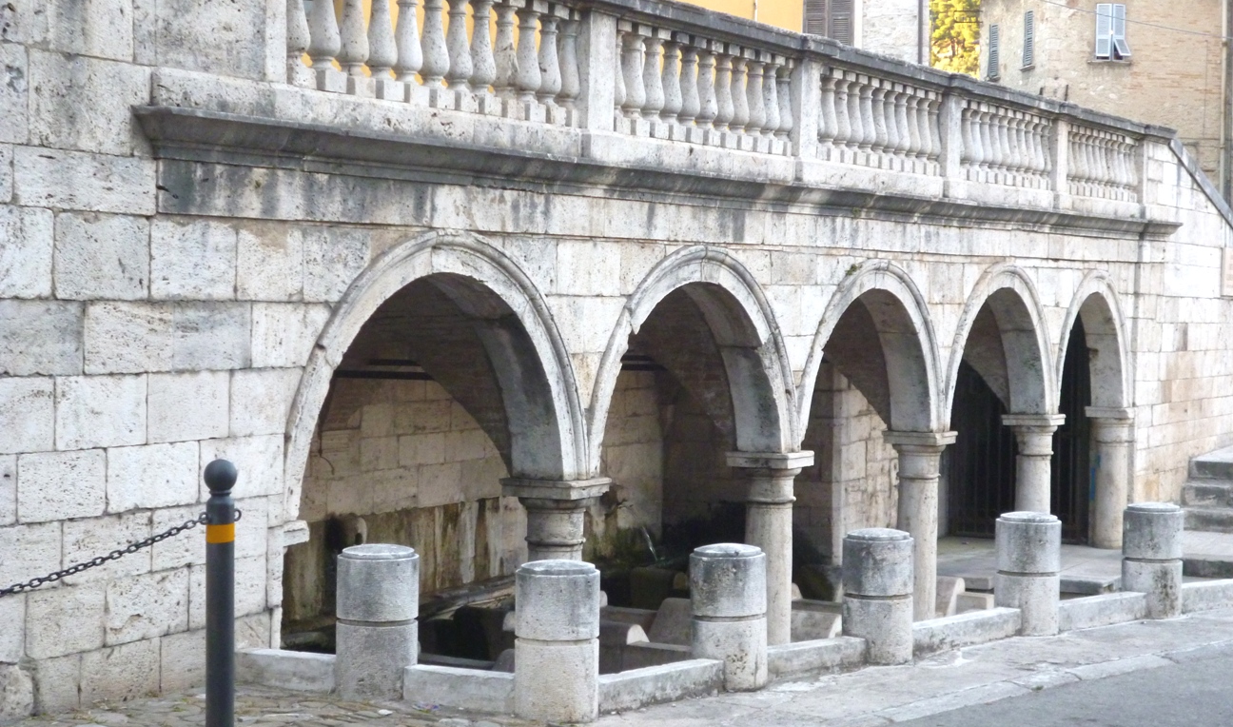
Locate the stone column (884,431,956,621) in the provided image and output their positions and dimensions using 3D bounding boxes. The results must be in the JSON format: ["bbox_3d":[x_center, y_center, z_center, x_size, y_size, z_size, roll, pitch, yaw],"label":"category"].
[{"bbox_3d":[2.325,1.315,17.317,0.452,1.579,0.452,1,2,29],"label":"stone column"}]

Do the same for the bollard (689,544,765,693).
[{"bbox_3d":[0.503,1.128,10.050,0.343,0.628,0.343,0,2,3],"label":"bollard"}]

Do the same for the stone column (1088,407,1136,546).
[{"bbox_3d":[4.843,1.107,22.008,0.421,1.375,0.378,2,2,29],"label":"stone column"}]

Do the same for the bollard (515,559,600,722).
[{"bbox_3d":[-0.240,1.134,9.227,0.343,0.628,0.343,0,2,-1],"label":"bollard"}]

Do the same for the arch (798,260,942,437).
[{"bbox_3d":[1.745,-0.093,16.195,0.360,1.297,2.648,1,2,29],"label":"arch"}]

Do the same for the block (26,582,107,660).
[{"bbox_3d":[-2.300,1.016,8.978,0.270,0.263,0.444,1,2,29],"label":"block"}]

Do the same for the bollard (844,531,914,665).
[{"bbox_3d":[1.305,1.152,11.198,0.354,0.639,0.354,2,2,29],"label":"bollard"}]

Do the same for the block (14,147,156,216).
[{"bbox_3d":[-2.214,-0.721,8.919,0.300,0.229,0.817,2,2,29],"label":"block"}]

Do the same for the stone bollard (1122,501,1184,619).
[{"bbox_3d":[3.100,1.141,12.948,0.343,0.635,0.343,1,2,14],"label":"stone bollard"}]

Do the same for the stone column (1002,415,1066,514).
[{"bbox_3d":[3.698,1.148,19.944,0.439,1.402,0.439,2,2,29],"label":"stone column"}]

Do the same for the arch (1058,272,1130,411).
[{"bbox_3d":[4.311,-0.195,20.786,0.360,1.296,2.215,1,2,29],"label":"arch"}]

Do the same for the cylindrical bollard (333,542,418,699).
[{"bbox_3d":[-1.035,1.108,9.719,0.354,0.630,0.354,1,2,0],"label":"cylindrical bollard"}]

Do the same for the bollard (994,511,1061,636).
[{"bbox_3d":[2.228,1.129,12.156,0.354,0.637,0.354,2,2,29],"label":"bollard"}]

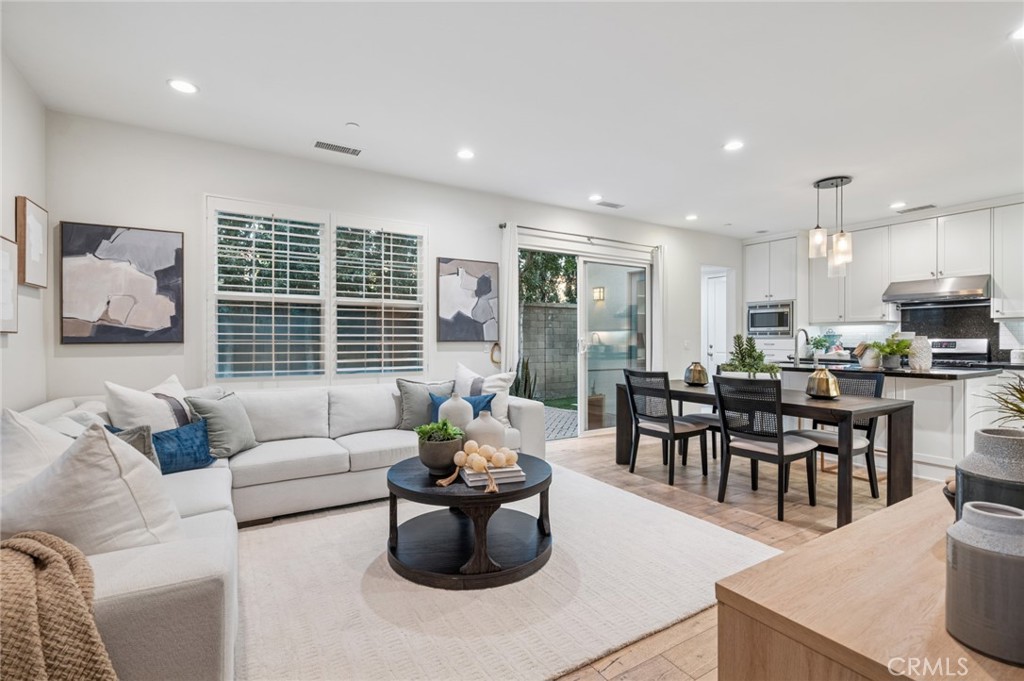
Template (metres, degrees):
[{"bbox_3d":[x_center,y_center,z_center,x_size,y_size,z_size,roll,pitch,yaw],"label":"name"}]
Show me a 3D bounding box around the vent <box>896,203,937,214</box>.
[{"bbox_3d":[4.865,-1.570,5.471,0.160,0.020,0.335,0,0,-31],"label":"vent"}]

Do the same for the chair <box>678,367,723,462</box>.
[{"bbox_3d":[1.921,0.720,4.204,0.570,0.910,0.480,0,0,-31],"label":"chair"}]

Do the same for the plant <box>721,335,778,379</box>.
[{"bbox_3d":[1.880,0.185,3.596,0.210,0.460,0.430,0,0,-31],"label":"plant"}]

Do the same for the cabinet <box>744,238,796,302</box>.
[{"bbox_3d":[4.094,-1.039,6.944,0.580,0.910,0.775,0,0,-31],"label":"cabinet"}]

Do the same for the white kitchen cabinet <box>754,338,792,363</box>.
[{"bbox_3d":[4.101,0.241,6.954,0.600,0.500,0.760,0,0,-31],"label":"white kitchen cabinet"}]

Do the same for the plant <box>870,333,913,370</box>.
[{"bbox_3d":[3.584,0.106,4.320,0.320,0.335,0.320,0,0,-33],"label":"plant"}]

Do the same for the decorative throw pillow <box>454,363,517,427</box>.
[{"bbox_3d":[-0.240,0.485,4.120,0.540,0.540,0.180,0,-14,-6],"label":"decorative throw pillow"}]

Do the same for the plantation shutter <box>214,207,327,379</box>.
[{"bbox_3d":[-1.980,-0.371,3.774,0.820,1.360,0.080,0,0,-31],"label":"plantation shutter"}]

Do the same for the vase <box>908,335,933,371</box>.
[{"bbox_3d":[3.755,0.120,4.160,0.165,0.318,0.165,0,0,-33],"label":"vase"}]

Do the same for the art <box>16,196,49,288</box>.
[{"bbox_3d":[-3.004,-0.591,2.848,0.045,0.500,0.355,0,0,-31],"label":"art"}]

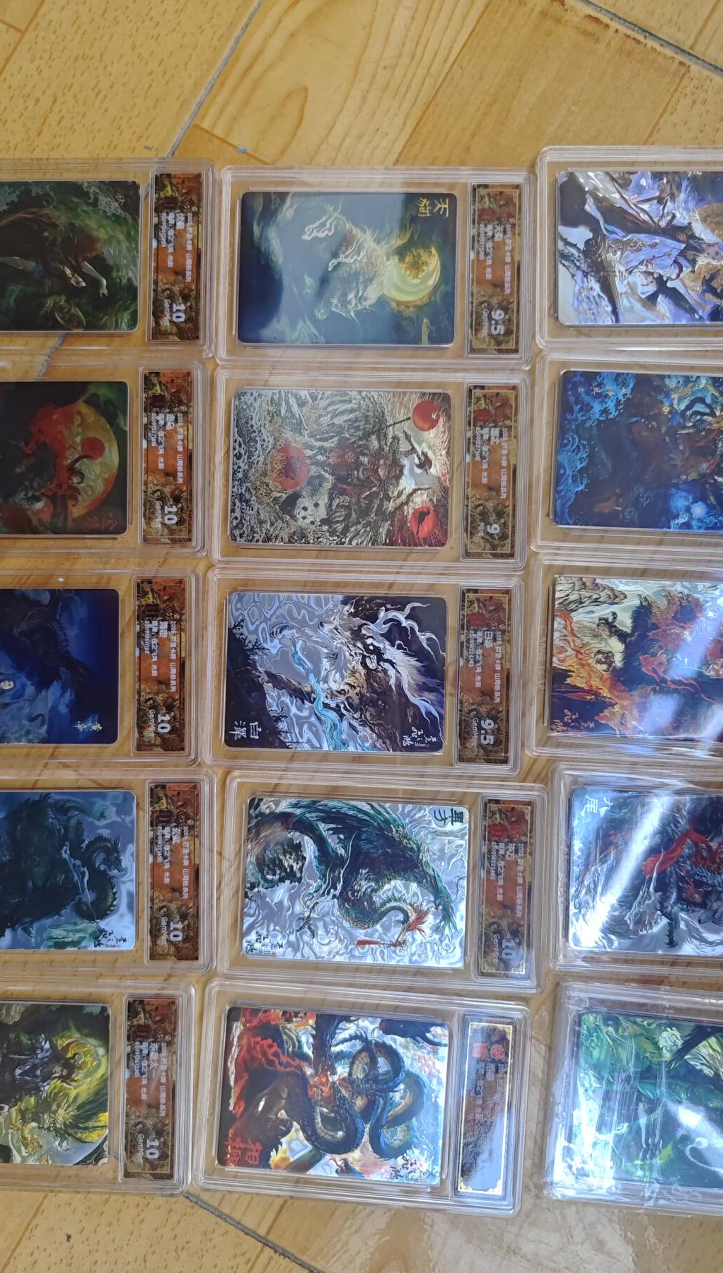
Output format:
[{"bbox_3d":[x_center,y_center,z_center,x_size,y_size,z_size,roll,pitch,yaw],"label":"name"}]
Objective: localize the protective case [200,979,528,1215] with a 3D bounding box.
[{"bbox_3d":[0.000,0.183,0.335,0.128,0.006,0.080,3,88,2],"label":"protective case"}]

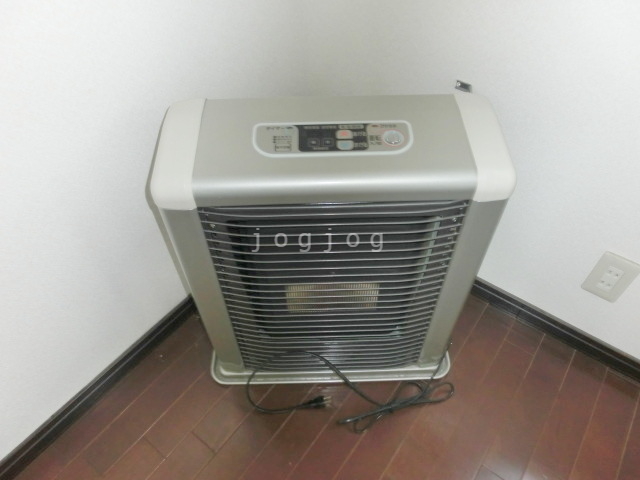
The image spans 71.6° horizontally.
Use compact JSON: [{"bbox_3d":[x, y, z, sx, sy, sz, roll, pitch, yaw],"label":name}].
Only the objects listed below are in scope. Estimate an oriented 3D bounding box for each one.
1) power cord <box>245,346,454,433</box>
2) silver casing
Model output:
[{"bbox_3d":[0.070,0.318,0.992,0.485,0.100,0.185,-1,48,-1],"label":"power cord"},{"bbox_3d":[0.021,0.037,0.899,0.564,0.613,0.255,-2,48,-1],"label":"silver casing"}]

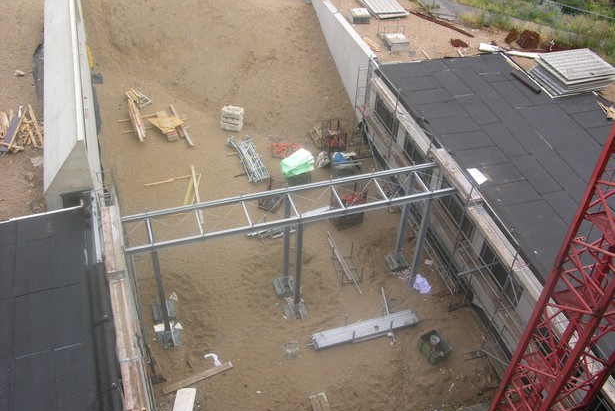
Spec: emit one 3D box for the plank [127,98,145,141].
[{"bbox_3d":[-7.686,-3.797,28.007,0.316,0.300,3.269,-12,41,-17],"label":"plank"}]

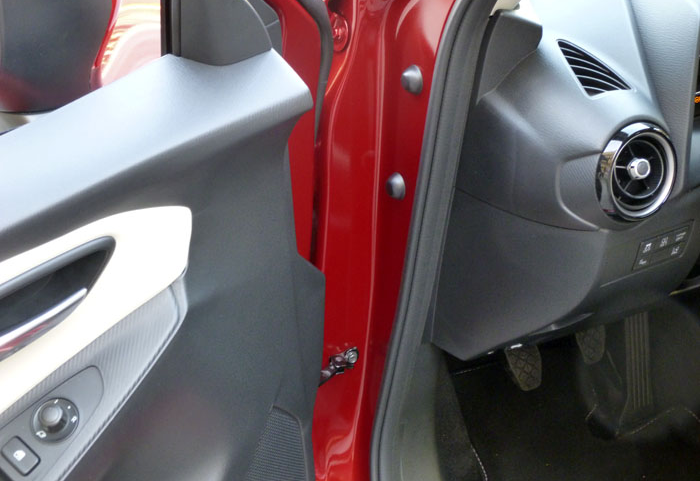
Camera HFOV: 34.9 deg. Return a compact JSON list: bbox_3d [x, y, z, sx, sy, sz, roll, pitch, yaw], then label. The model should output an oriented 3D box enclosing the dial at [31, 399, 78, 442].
[{"bbox_3d":[-0.220,0.132,0.826,0.036,0.013,0.036,-3,55,4],"label":"dial"}]

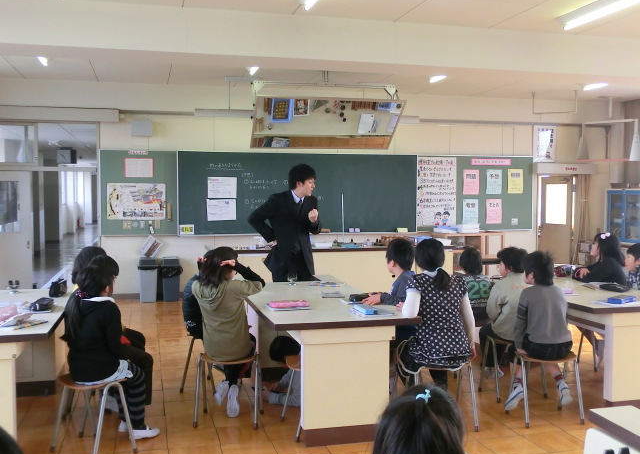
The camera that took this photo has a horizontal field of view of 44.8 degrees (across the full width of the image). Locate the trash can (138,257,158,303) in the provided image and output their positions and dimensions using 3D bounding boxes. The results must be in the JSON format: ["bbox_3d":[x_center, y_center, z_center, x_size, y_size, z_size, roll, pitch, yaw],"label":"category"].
[{"bbox_3d":[-2.365,0.723,10.708,0.270,0.605,0.350,0,3,-13],"label":"trash can"}]

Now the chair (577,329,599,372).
[{"bbox_3d":[2.470,1.003,6.760,0.400,0.430,0.370,0,3,-13],"label":"chair"}]

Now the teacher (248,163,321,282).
[{"bbox_3d":[-0.310,0.329,6.800,0.580,1.750,0.460,-2,3,-42],"label":"teacher"}]

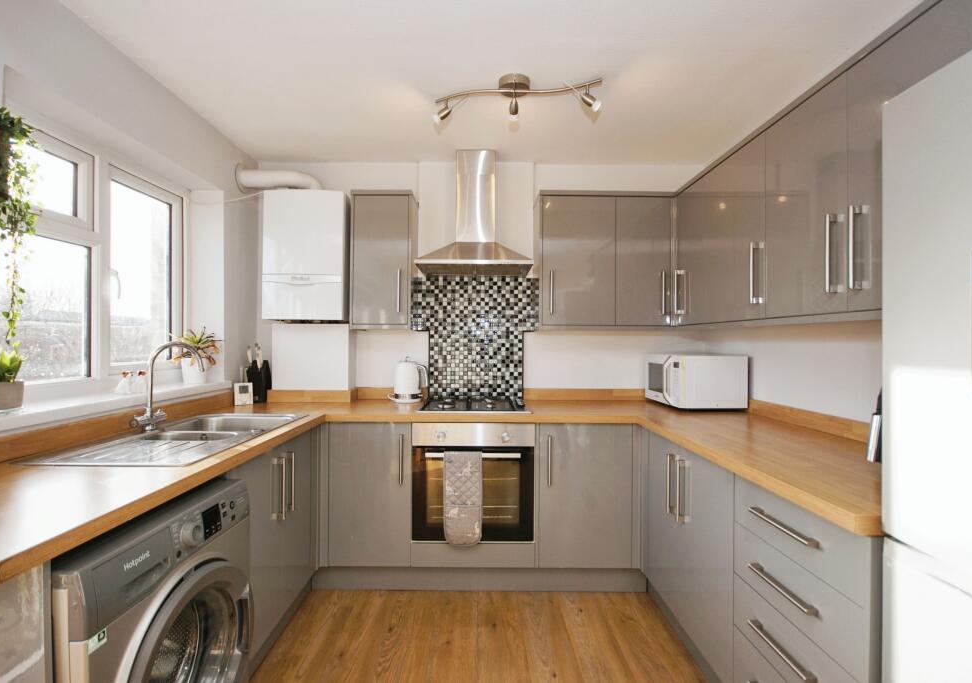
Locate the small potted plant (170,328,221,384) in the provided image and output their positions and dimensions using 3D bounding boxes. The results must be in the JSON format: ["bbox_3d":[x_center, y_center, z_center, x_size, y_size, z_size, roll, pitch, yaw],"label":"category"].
[{"bbox_3d":[-1.485,0.075,2.190,0.230,0.290,0.230,0,0,0],"label":"small potted plant"}]

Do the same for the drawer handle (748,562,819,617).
[{"bbox_3d":[0.736,0.609,1.067,0.034,0.016,0.216,0,0,0],"label":"drawer handle"}]

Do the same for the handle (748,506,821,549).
[{"bbox_3d":[0.756,0.469,1.090,0.036,0.016,0.225,0,0,-1],"label":"handle"}]

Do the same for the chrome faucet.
[{"bbox_3d":[-1.200,0.170,1.645,0.240,0.340,0.170,0,0,-1],"label":"chrome faucet"}]

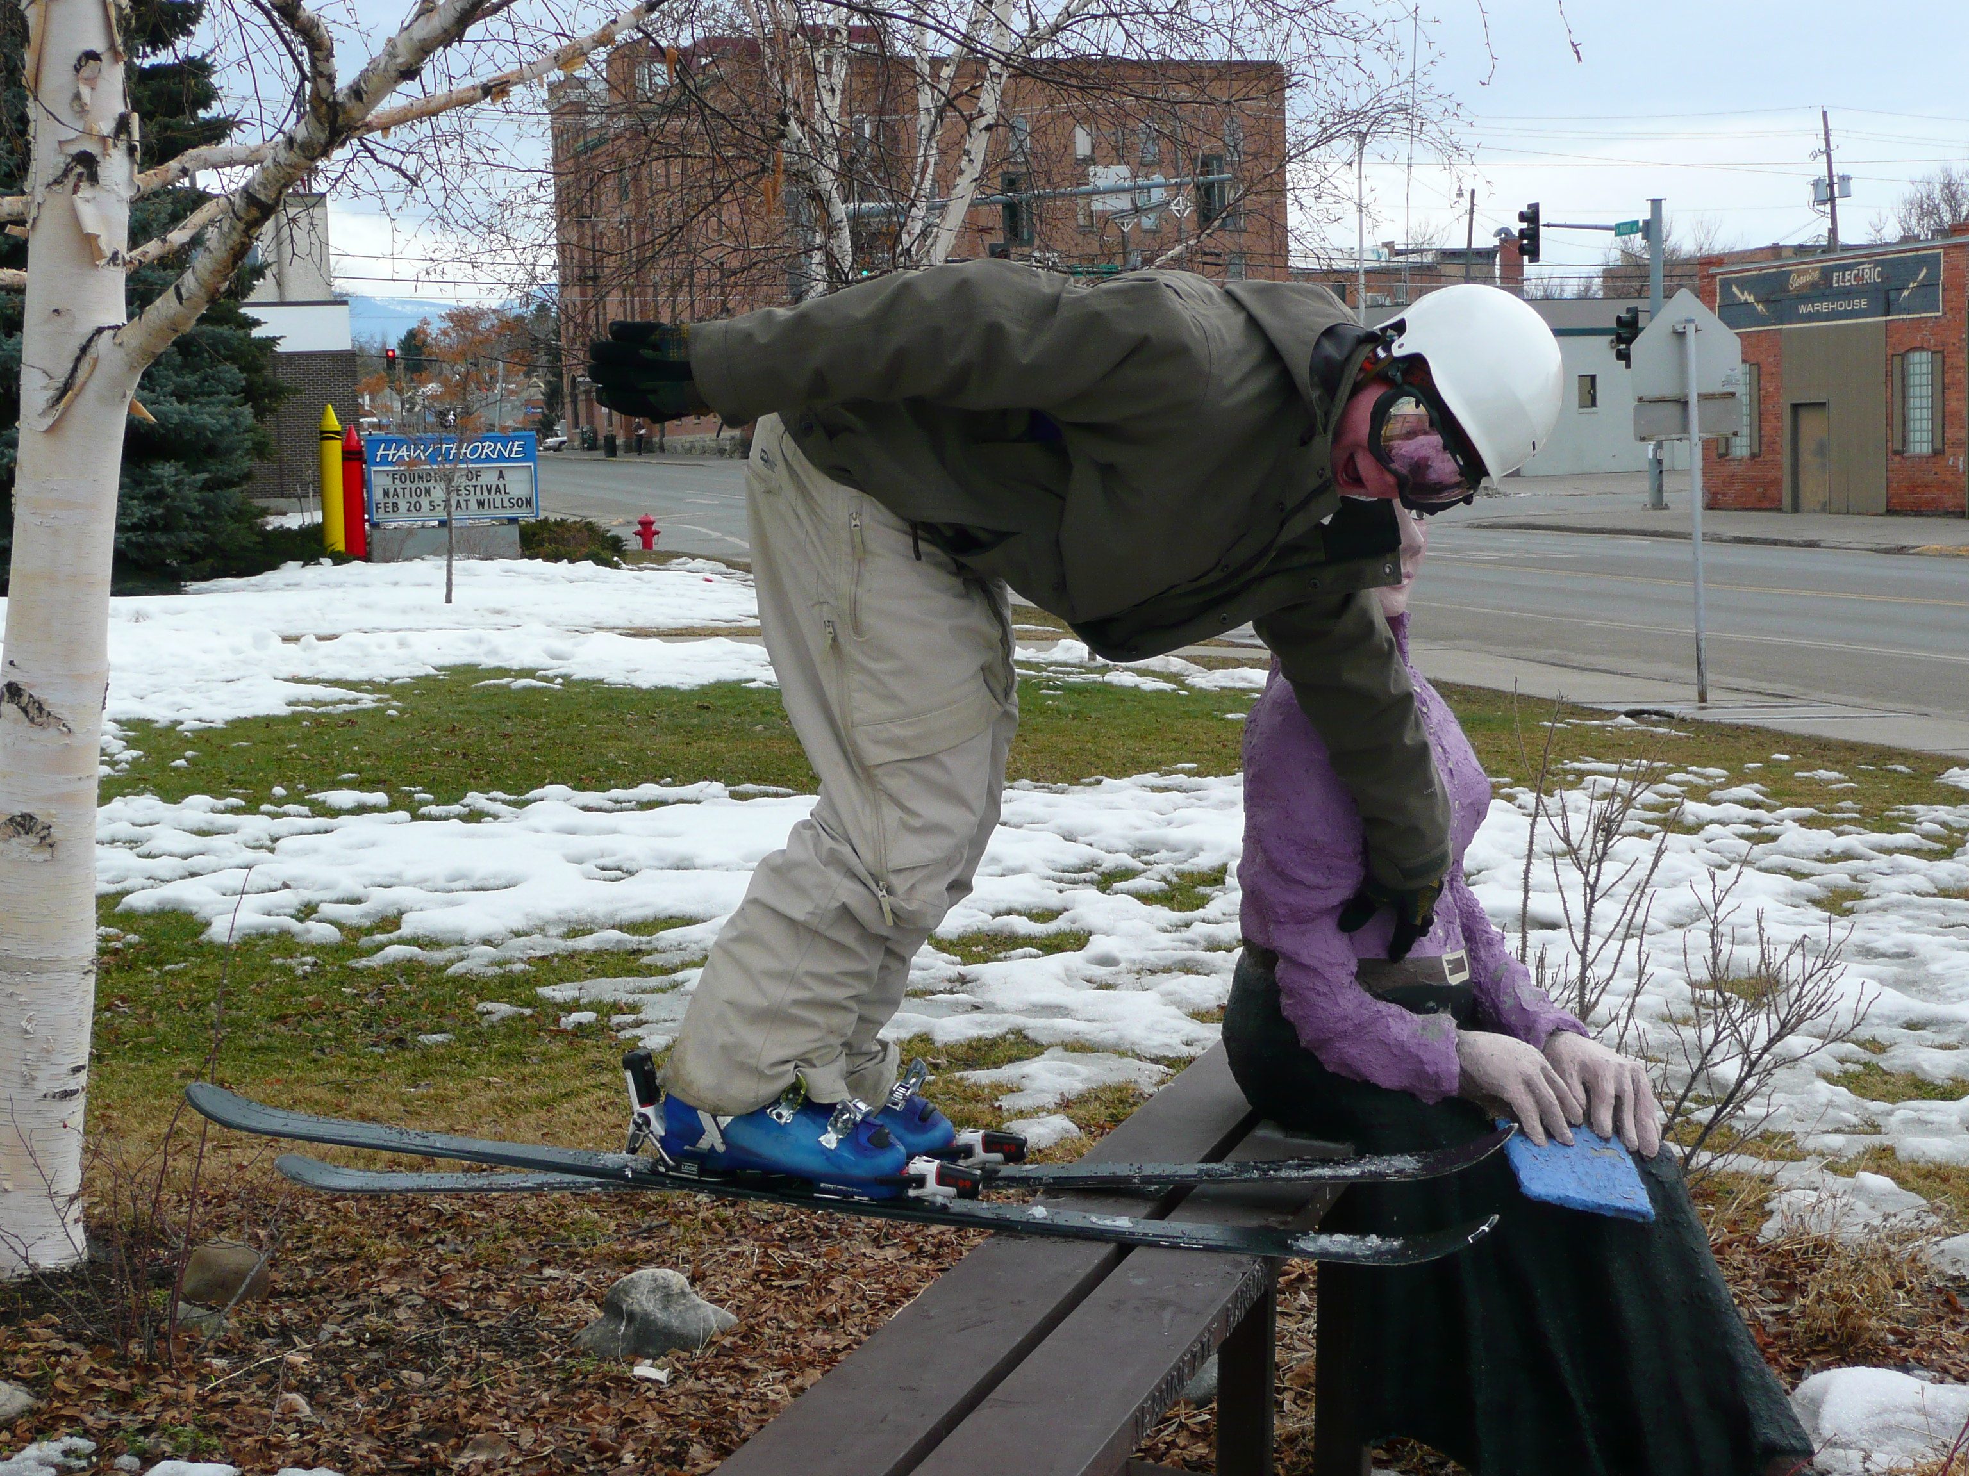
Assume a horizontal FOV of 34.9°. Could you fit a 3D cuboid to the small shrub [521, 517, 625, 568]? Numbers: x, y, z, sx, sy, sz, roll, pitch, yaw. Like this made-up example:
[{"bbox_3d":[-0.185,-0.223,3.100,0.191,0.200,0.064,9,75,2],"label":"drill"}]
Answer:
[{"bbox_3d":[-6.337,-3.009,48.000,1.500,0.780,1.300,-3,5,-19],"label":"small shrub"}]

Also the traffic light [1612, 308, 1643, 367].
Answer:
[{"bbox_3d":[13.423,-8.352,65.200,0.420,1.280,0.460,-3,5,-19],"label":"traffic light"}]

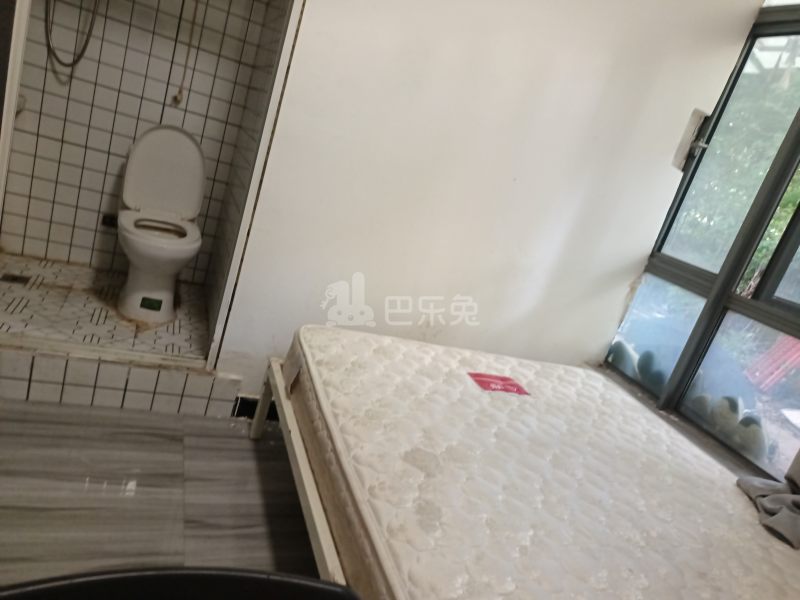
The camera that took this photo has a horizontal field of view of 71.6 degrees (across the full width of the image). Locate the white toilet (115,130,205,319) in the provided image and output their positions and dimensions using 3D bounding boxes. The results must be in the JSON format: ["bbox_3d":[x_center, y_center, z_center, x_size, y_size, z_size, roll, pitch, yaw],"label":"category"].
[{"bbox_3d":[-1.104,-0.359,2.554,0.370,0.815,0.660,9,18,-30],"label":"white toilet"}]

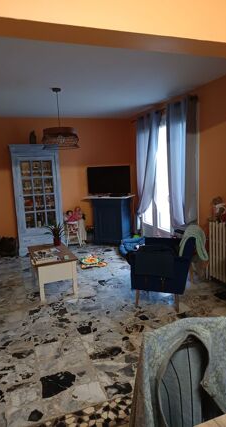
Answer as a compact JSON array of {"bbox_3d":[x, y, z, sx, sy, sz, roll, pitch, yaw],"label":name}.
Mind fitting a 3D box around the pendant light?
[{"bbox_3d":[-0.708,-1.205,3.803,0.473,0.749,0.473,-6,9,-19],"label":"pendant light"}]

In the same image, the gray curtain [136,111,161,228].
[{"bbox_3d":[0.685,-0.712,5.436,0.138,2.167,0.847,-6,9,-19],"label":"gray curtain"}]

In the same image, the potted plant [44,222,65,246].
[{"bbox_3d":[-0.811,0.309,4.145,0.266,0.315,0.266,-6,9,-19],"label":"potted plant"}]

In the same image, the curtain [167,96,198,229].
[{"bbox_3d":[1.036,-0.630,4.434,0.138,2.029,0.739,-6,9,-19],"label":"curtain"}]

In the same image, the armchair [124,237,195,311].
[{"bbox_3d":[0.638,0.570,3.335,0.719,0.788,0.709,2,9,27],"label":"armchair"}]

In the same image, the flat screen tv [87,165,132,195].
[{"bbox_3d":[-0.081,-0.634,6.029,0.867,0.571,0.099,0,9,19],"label":"flat screen tv"}]

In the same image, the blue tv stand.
[{"bbox_3d":[-0.060,0.110,6.212,0.936,0.916,0.542,0,9,19],"label":"blue tv stand"}]

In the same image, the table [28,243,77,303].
[{"bbox_3d":[-0.792,0.734,3.860,0.512,0.443,0.946,-6,9,-19],"label":"table"}]

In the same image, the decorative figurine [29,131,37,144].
[{"bbox_3d":[-1.462,-1.385,5.407,0.128,0.266,0.108,-6,9,-19],"label":"decorative figurine"}]

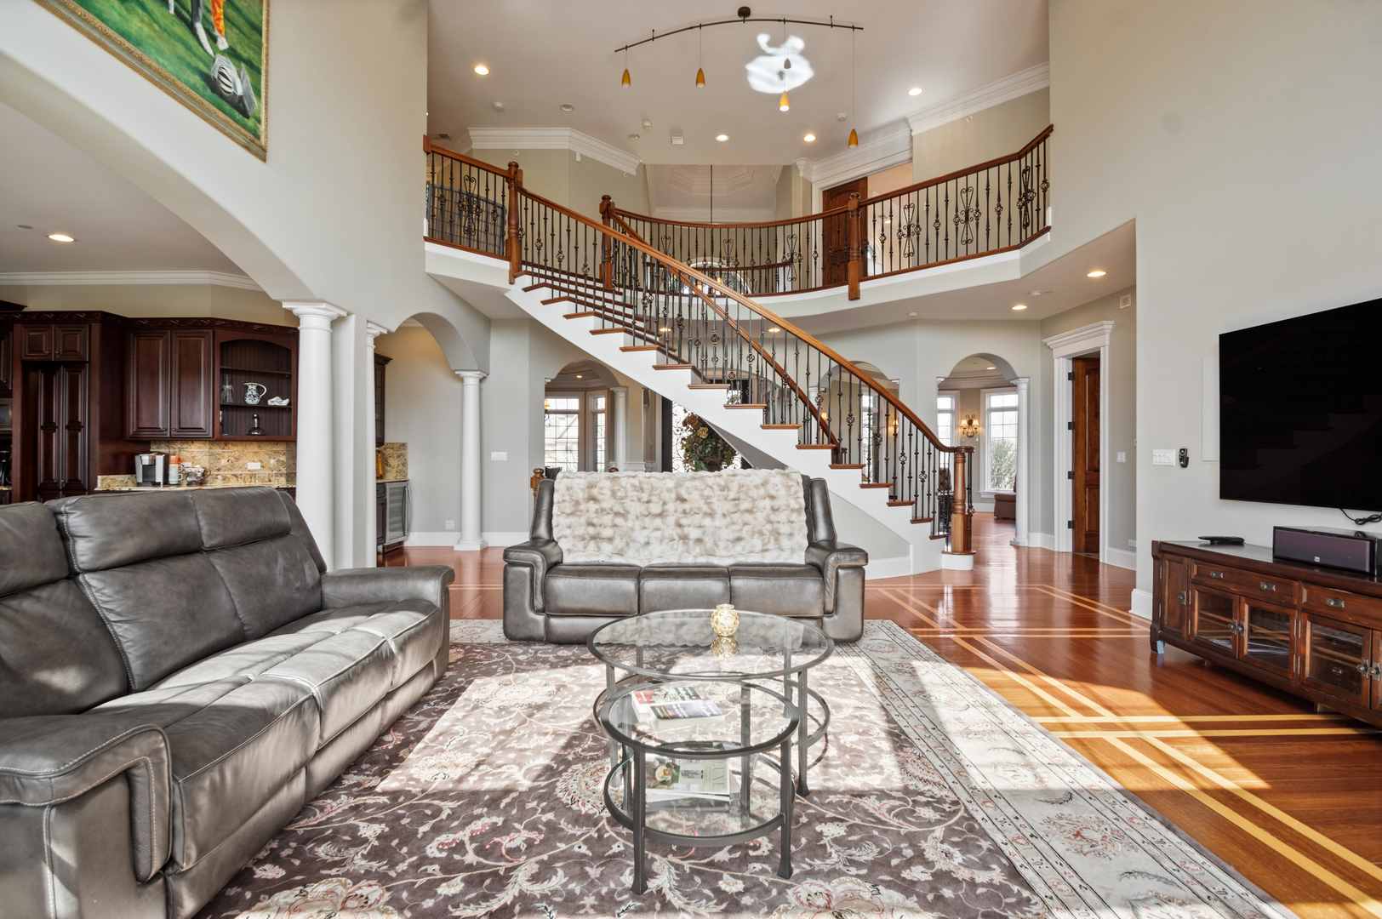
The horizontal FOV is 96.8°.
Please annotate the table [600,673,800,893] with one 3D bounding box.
[{"bbox_3d":[0.031,0.959,1.863,0.584,0.382,0.584,0,0,-2],"label":"table"}]

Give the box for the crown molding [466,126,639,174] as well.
[{"bbox_3d":[-1.900,-4.594,8.987,2.564,0.241,0.618,0,0,-22],"label":"crown molding"}]

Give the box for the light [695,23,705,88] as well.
[{"bbox_3d":[0.097,-4.255,6.474,0.103,0.673,0.103,0,0,-2],"label":"light"}]

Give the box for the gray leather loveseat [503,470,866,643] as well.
[{"bbox_3d":[-0.023,0.615,4.370,2.311,1.069,0.989,0,0,1],"label":"gray leather loveseat"}]

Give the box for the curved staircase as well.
[{"bbox_3d":[0.196,-1.018,6.509,5.520,4.335,2.070,0,0,-2],"label":"curved staircase"}]

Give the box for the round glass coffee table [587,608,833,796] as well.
[{"bbox_3d":[0.090,0.938,2.472,0.960,0.423,0.960,0,0,0],"label":"round glass coffee table"}]

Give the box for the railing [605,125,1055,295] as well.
[{"bbox_3d":[1.326,-2.518,6.998,4.732,1.242,1.179,0,0,22],"label":"railing"}]

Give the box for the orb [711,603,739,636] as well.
[{"bbox_3d":[0.138,0.662,2.559,0.120,0.130,0.120,0,0,-2],"label":"orb"}]

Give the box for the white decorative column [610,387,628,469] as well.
[{"bbox_3d":[-1.087,0.034,9.258,0.230,2.242,0.218,0,0,-45],"label":"white decorative column"}]

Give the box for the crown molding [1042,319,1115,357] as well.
[{"bbox_3d":[4.502,-1.380,7.176,0.127,0.224,1.104,0,0,-2],"label":"crown molding"}]

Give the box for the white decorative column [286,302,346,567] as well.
[{"bbox_3d":[-2.748,0.021,4.502,0.305,2.260,0.287,0,0,-2],"label":"white decorative column"}]

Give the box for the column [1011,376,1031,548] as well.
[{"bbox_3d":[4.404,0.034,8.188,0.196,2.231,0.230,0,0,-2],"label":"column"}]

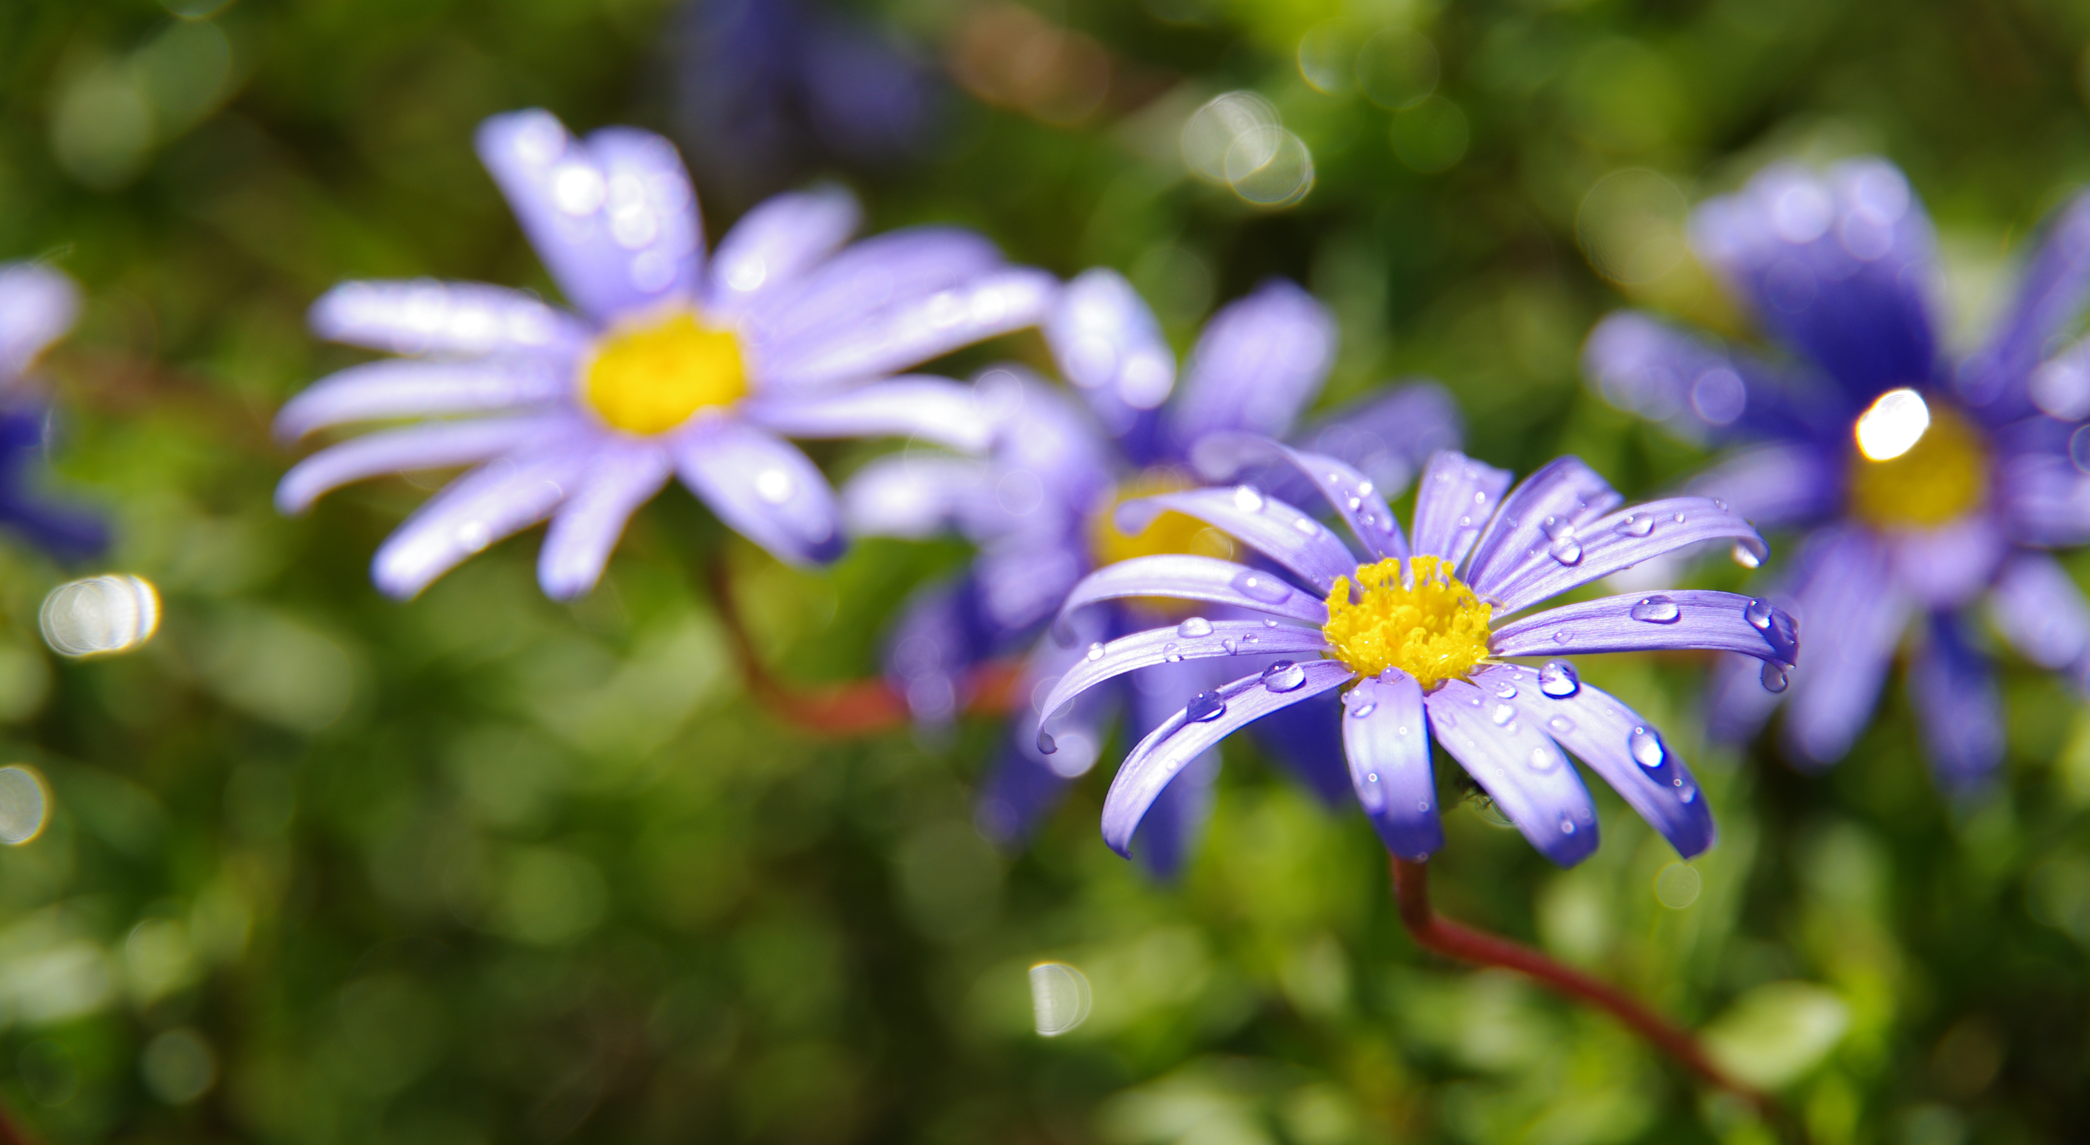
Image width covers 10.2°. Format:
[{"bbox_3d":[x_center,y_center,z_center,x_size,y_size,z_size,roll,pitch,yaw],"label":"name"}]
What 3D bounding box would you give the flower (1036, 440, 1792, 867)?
[{"bbox_3d":[0.019,0.004,0.602,0.039,0.013,0.039,-7,33,0],"label":"flower"}]

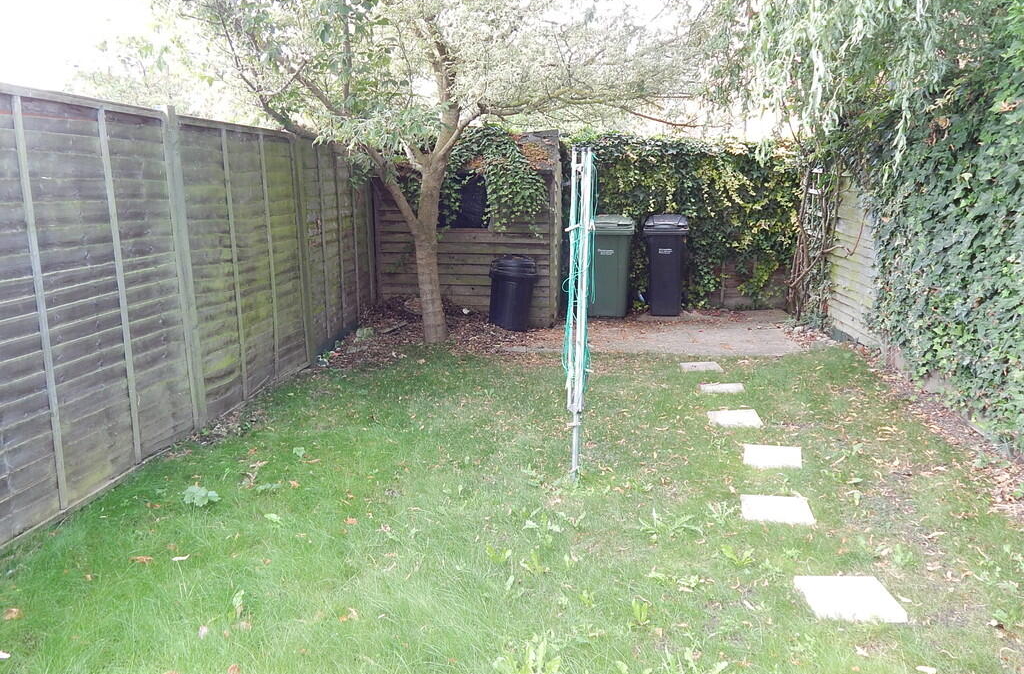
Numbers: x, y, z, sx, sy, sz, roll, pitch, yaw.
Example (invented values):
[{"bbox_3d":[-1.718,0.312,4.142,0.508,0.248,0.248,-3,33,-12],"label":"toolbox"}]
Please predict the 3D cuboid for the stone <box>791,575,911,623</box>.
[{"bbox_3d":[1.192,0.941,2.939,0.297,0.040,0.319,0,11,3],"label":"stone"}]

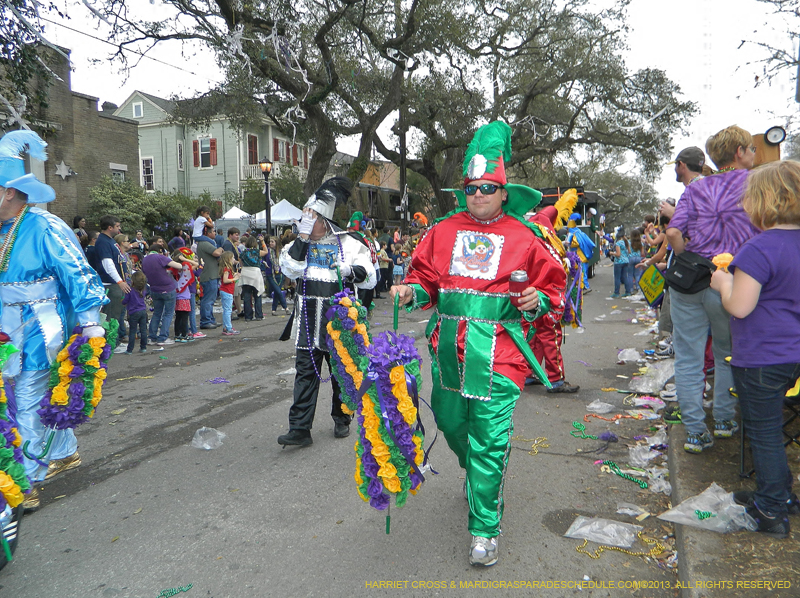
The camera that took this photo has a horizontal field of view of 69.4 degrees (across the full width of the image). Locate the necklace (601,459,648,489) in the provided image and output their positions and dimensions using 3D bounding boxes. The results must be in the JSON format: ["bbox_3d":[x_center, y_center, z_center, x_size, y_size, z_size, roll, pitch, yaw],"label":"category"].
[{"bbox_3d":[1.361,1.049,3.495,0.110,0.020,0.400,-3,6,-14],"label":"necklace"}]

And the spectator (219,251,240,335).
[{"bbox_3d":[-2.659,-0.095,9.007,0.330,1.280,0.360,-2,6,-8],"label":"spectator"}]

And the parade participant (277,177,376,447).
[{"bbox_3d":[-0.542,0.086,4.131,0.680,1.880,0.550,1,6,22],"label":"parade participant"}]

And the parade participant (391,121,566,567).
[{"bbox_3d":[0.369,0.173,2.575,0.740,1.870,0.660,1,6,14],"label":"parade participant"}]

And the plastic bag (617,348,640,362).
[{"bbox_3d":[2.740,0.666,6.984,0.290,0.130,0.230,2,6,22],"label":"plastic bag"}]

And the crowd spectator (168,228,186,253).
[{"bbox_3d":[-5.385,-0.912,14.089,0.360,1.650,0.480,2,7,20],"label":"crowd spectator"}]

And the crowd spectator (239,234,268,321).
[{"bbox_3d":[-2.779,-0.408,11.003,0.520,1.593,0.360,2,7,21],"label":"crowd spectator"}]

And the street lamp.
[{"bbox_3d":[-3.712,-2.157,16.191,0.350,3.543,0.350,2,7,24],"label":"street lamp"}]

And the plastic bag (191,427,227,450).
[{"bbox_3d":[-1.377,1.003,4.148,0.240,0.085,0.200,-1,6,0],"label":"plastic bag"}]

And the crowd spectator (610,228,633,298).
[{"bbox_3d":[5.427,-0.894,14.082,0.380,1.661,0.480,5,8,41],"label":"crowd spectator"}]

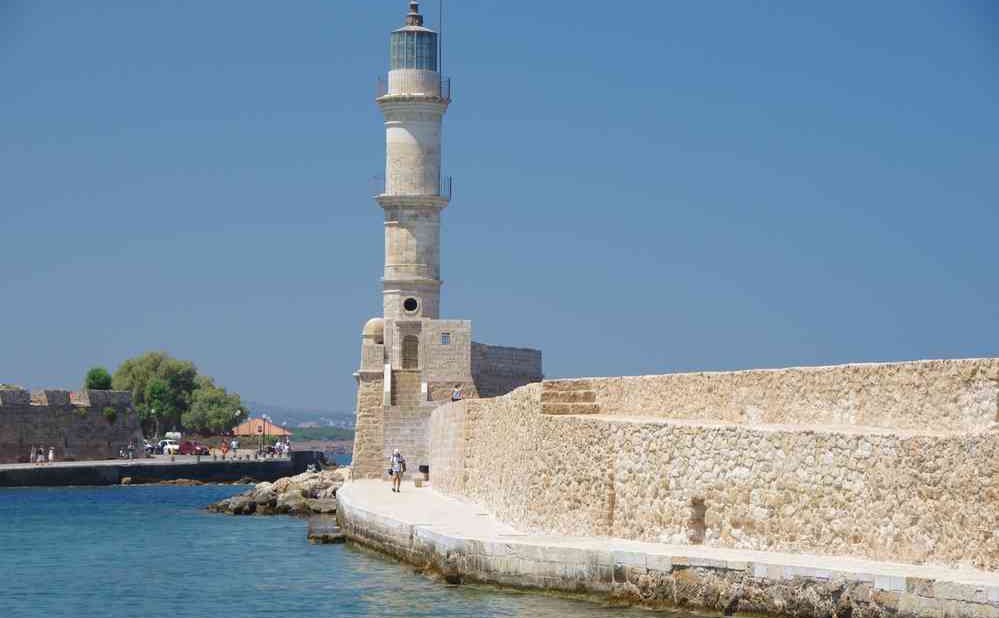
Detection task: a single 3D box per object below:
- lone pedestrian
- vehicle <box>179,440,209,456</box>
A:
[{"bbox_3d":[-4.053,6.433,129.000,0.640,1.730,0.420,0,-2,-4],"label":"lone pedestrian"},{"bbox_3d":[-30.683,13.955,325.000,1.650,1.470,3.800,2,-3,-40],"label":"vehicle"}]

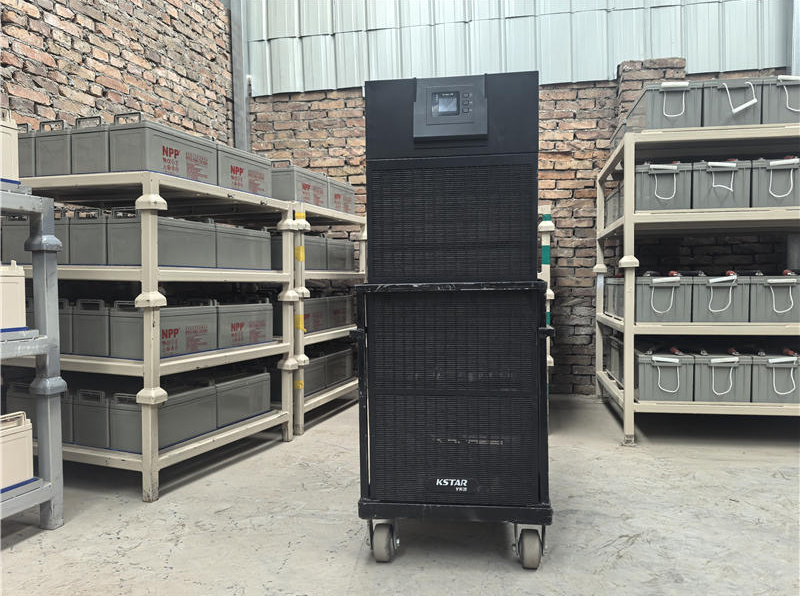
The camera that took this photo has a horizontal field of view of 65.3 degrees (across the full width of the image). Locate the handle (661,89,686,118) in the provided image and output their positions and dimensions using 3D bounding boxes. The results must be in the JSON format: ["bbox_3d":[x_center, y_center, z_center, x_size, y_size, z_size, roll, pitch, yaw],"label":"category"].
[{"bbox_3d":[1.220,-0.870,2.779,0.109,0.135,0.030,0,1,12],"label":"handle"}]

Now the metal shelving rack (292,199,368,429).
[{"bbox_3d":[-0.691,0.103,3.543,0.786,1.103,0.928,0,1,20],"label":"metal shelving rack"}]

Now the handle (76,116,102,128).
[{"bbox_3d":[-1.088,-0.611,2.187,0.116,0.041,0.020,0,1,20],"label":"handle"}]

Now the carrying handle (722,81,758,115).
[{"bbox_3d":[1.486,-0.873,2.724,0.141,0.140,0.030,0,1,12],"label":"carrying handle"}]

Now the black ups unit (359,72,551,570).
[{"bbox_3d":[0.179,0.064,1.907,0.478,1.228,0.750,0,1,7],"label":"black ups unit"}]

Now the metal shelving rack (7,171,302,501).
[{"bbox_3d":[-1.025,0.119,2.627,0.786,1.103,0.957,0,1,20],"label":"metal shelving rack"}]

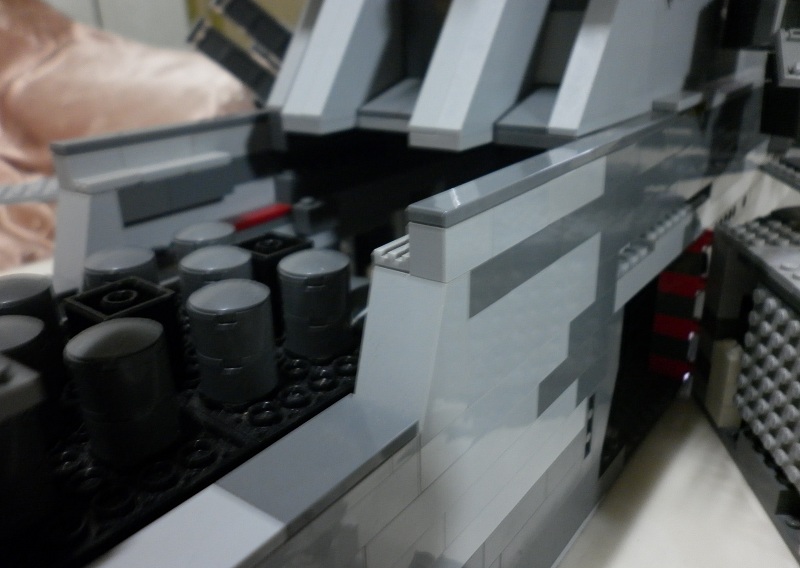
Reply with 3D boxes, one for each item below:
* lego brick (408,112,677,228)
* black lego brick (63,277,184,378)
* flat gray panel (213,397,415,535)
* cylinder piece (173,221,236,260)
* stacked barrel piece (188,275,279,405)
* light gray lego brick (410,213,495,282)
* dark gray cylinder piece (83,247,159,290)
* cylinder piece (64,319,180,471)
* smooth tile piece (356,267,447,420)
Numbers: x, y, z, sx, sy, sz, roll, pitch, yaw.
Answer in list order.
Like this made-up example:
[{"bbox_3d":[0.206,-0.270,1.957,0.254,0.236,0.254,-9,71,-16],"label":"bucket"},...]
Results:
[{"bbox_3d":[0.043,-0.031,0.155,0.008,0.003,0.128,14,26,35],"label":"lego brick"},{"bbox_3d":[-0.058,0.011,0.138,0.016,0.020,0.016,14,27,35],"label":"black lego brick"},{"bbox_3d":[-0.012,0.028,0.105,0.016,0.003,0.032,14,26,35],"label":"flat gray panel"},{"bbox_3d":[-0.050,-0.004,0.173,0.016,0.020,0.016,14,27,35],"label":"cylinder piece"},{"bbox_3d":[-0.033,0.012,0.131,0.016,0.021,0.016,-1,22,1],"label":"stacked barrel piece"},{"bbox_3d":[0.009,-0.008,0.116,0.008,0.010,0.016,14,26,34],"label":"light gray lego brick"},{"bbox_3d":[-0.064,0.002,0.153,0.016,0.022,0.016,14,26,35],"label":"dark gray cylinder piece"},{"bbox_3d":[-0.048,0.018,0.112,0.016,0.022,0.016,14,26,35],"label":"cylinder piece"},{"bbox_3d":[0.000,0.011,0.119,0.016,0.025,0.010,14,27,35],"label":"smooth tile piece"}]

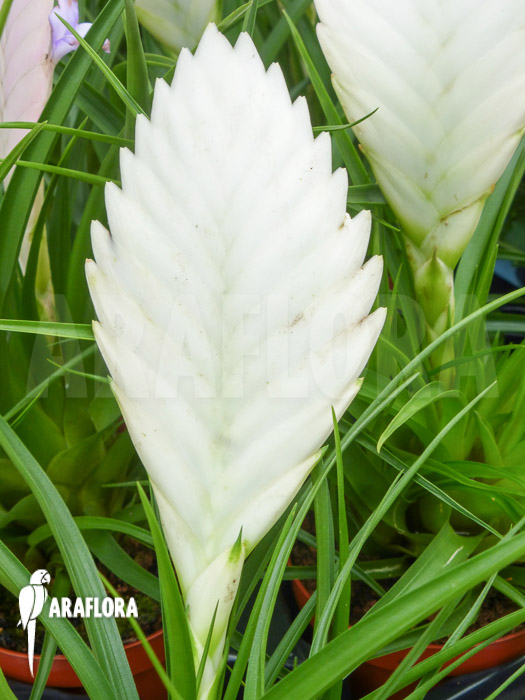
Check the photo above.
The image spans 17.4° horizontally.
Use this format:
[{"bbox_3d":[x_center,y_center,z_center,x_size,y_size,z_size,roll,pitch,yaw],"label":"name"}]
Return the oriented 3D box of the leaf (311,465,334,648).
[{"bbox_3d":[0.018,0.064,0.530,0.007,0.064,0.008,-4,21,-6],"label":"leaf"}]

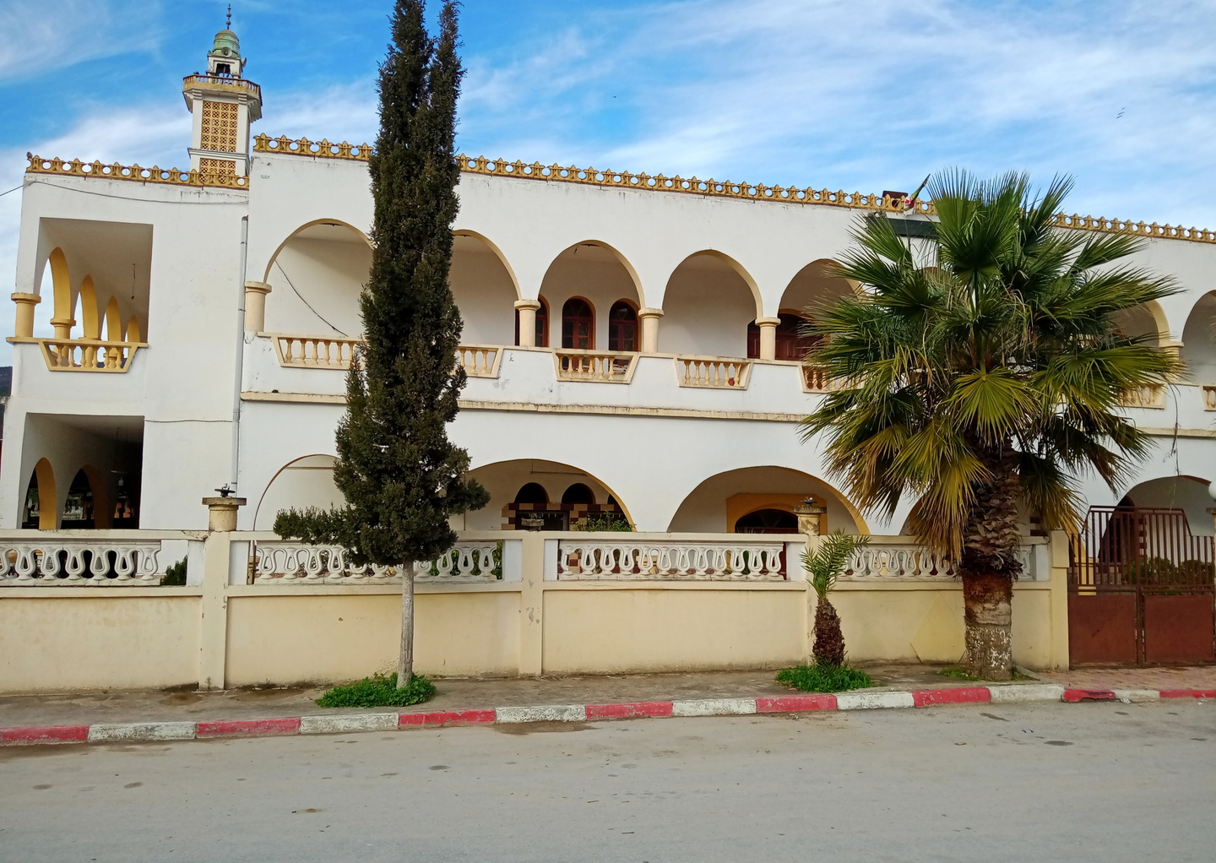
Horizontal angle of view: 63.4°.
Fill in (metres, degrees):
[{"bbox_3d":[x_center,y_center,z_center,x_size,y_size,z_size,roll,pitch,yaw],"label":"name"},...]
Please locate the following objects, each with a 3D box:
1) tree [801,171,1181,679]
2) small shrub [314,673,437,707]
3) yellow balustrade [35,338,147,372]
[{"bbox_3d":[4.193,-0.059,10.707,3.650,5.418,3.600,2,-3,-14],"label":"tree"},{"bbox_3d":[-2.110,2.355,9.000,1.046,0.180,0.720,2,-3,-14],"label":"small shrub"},{"bbox_3d":[-9.692,-1.398,18.534,1.855,0.600,0.270,2,-5,-14],"label":"yellow balustrade"}]

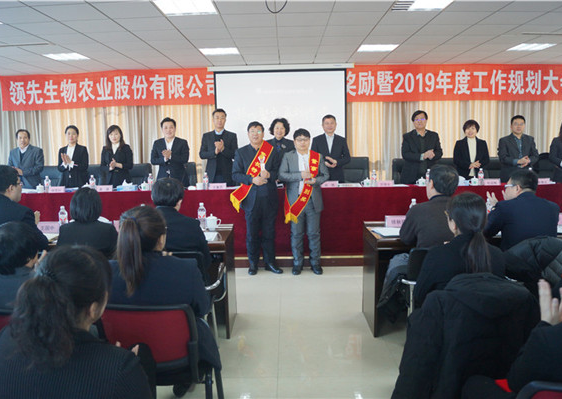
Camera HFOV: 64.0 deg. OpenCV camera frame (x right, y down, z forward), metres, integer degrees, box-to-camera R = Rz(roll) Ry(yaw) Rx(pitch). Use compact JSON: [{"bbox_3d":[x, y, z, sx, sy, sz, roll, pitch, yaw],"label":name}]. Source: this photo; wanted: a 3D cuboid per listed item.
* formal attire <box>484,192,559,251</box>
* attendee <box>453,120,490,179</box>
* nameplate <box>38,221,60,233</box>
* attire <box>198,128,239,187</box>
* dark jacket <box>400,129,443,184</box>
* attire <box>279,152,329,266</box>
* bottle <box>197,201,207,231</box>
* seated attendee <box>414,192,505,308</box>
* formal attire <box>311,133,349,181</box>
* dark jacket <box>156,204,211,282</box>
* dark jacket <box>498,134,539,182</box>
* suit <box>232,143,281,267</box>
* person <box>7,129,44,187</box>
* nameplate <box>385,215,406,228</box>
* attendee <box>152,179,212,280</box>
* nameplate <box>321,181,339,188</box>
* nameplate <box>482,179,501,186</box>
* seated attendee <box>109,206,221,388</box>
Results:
[{"bbox_3d":[1.593,0.274,3.016,0.520,0.660,0.520,-3,7,-18],"label":"formal attire"},{"bbox_3d":[2.635,-0.254,6.218,0.490,1.620,0.360,1,7,10],"label":"attendee"},{"bbox_3d":[-1.994,0.225,3.861,0.200,0.100,0.060,-1,7,0],"label":"nameplate"},{"bbox_3d":[-0.866,-0.578,6.339,0.530,0.780,0.340,-2,8,-8],"label":"attire"},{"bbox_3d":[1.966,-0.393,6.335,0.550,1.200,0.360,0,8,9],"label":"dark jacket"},{"bbox_3d":[0.271,0.132,5.233,0.560,1.396,0.360,-1,8,3],"label":"attire"},{"bbox_3d":[-0.674,0.141,3.861,0.066,0.228,0.066,-1,8,1],"label":"bottle"},{"bbox_3d":[0.921,0.582,2.498,0.500,1.280,0.720,-3,8,-13],"label":"seated attendee"},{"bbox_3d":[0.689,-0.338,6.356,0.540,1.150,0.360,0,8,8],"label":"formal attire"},{"bbox_3d":[-0.708,0.330,2.990,0.530,0.650,0.480,0,7,8],"label":"dark jacket"},{"bbox_3d":[3.310,-0.537,6.301,0.510,0.740,0.340,1,8,15],"label":"dark jacket"},{"bbox_3d":[-0.262,0.059,5.244,0.560,1.420,0.360,-2,7,-8],"label":"suit"},{"bbox_3d":[-3.586,-0.160,6.424,0.490,1.648,0.380,-2,8,-7],"label":"person"},{"bbox_3d":[1.001,0.189,3.861,0.200,0.100,0.060,-1,7,0],"label":"nameplate"},{"bbox_3d":[-0.669,0.500,3.122,0.560,1.337,0.740,0,8,9],"label":"attendee"},{"bbox_3d":[0.652,-0.194,5.921,0.215,0.085,0.065,-1,8,1],"label":"nameplate"},{"bbox_3d":[2.658,-0.222,5.638,0.200,0.095,0.060,-1,7,0],"label":"nameplate"},{"bbox_3d":[-0.537,0.586,2.265,0.510,1.230,0.820,0,7,8],"label":"seated attendee"}]

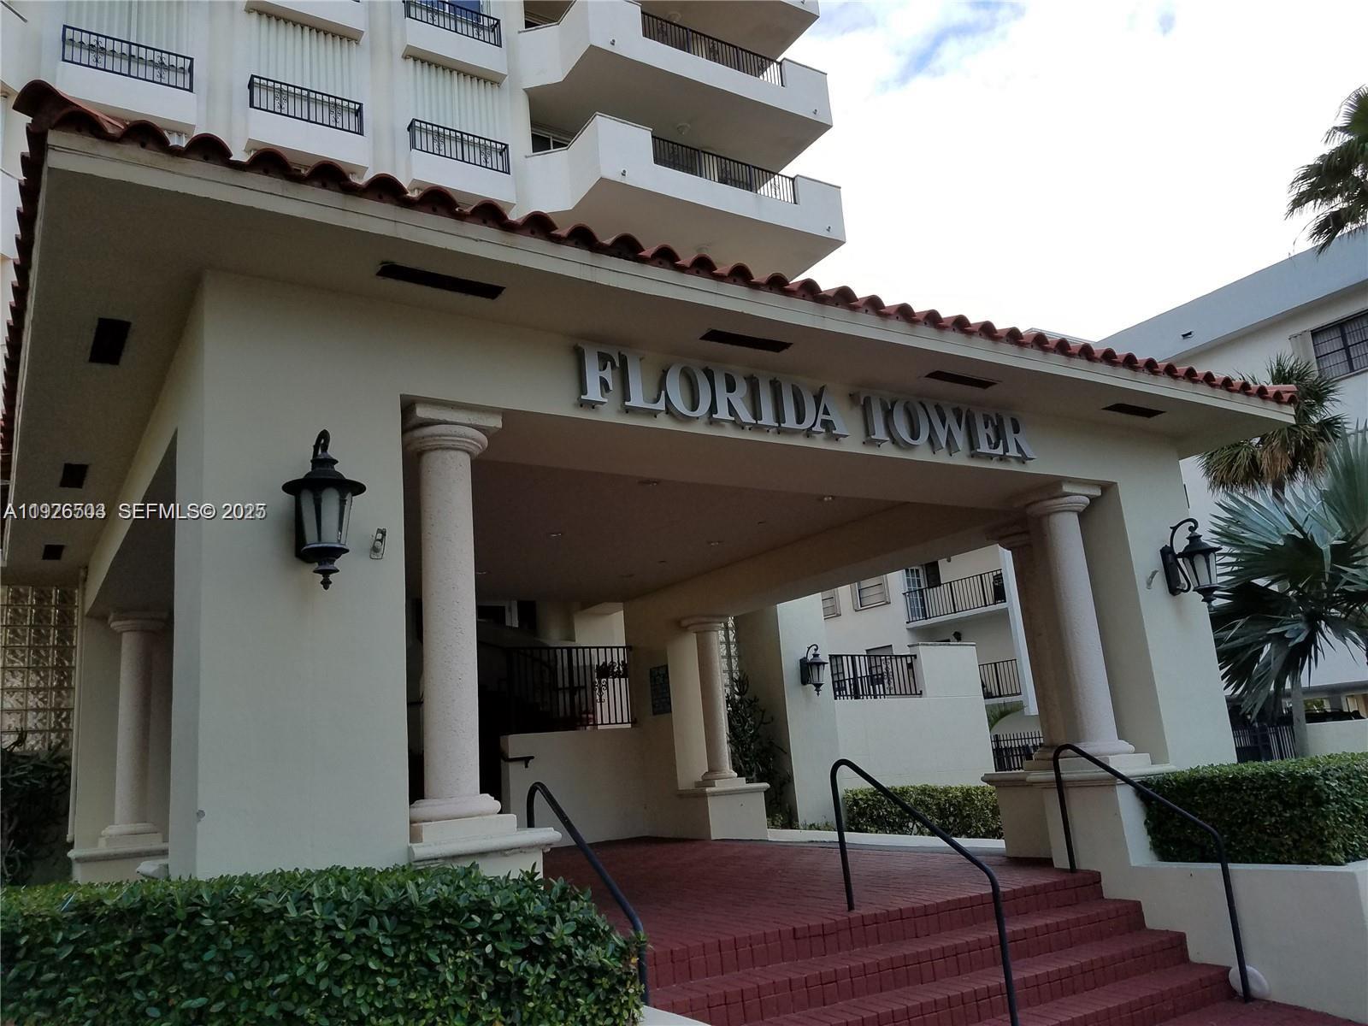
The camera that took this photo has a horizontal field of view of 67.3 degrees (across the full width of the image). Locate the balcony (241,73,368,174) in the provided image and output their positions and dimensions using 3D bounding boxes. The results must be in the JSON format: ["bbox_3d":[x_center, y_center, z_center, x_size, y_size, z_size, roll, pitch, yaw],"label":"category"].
[{"bbox_3d":[-6.331,-6.487,17.308,1.909,1.221,0.350,4,-16,-33],"label":"balcony"}]

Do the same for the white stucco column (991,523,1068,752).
[{"bbox_3d":[3.058,1.098,8.813,0.430,1.963,0.430,4,-16,-33],"label":"white stucco column"}]

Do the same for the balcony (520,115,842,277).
[{"bbox_3d":[-0.042,-6.064,20.673,6.300,1.265,2.600,4,-16,-33],"label":"balcony"}]

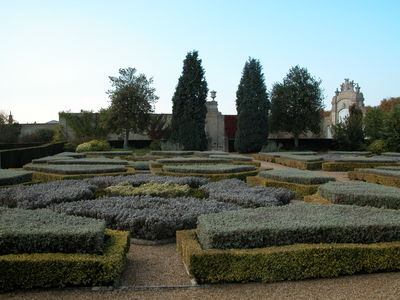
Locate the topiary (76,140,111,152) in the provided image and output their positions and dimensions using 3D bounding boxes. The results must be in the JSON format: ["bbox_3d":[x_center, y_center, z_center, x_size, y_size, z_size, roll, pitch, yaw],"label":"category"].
[{"bbox_3d":[-10.300,-0.320,39.300,3.300,1.250,2.400,0,2,0],"label":"topiary"}]

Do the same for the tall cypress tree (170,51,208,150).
[{"bbox_3d":[-1.170,-4.900,40.800,3.900,10.300,3.900,0,2,0],"label":"tall cypress tree"}]

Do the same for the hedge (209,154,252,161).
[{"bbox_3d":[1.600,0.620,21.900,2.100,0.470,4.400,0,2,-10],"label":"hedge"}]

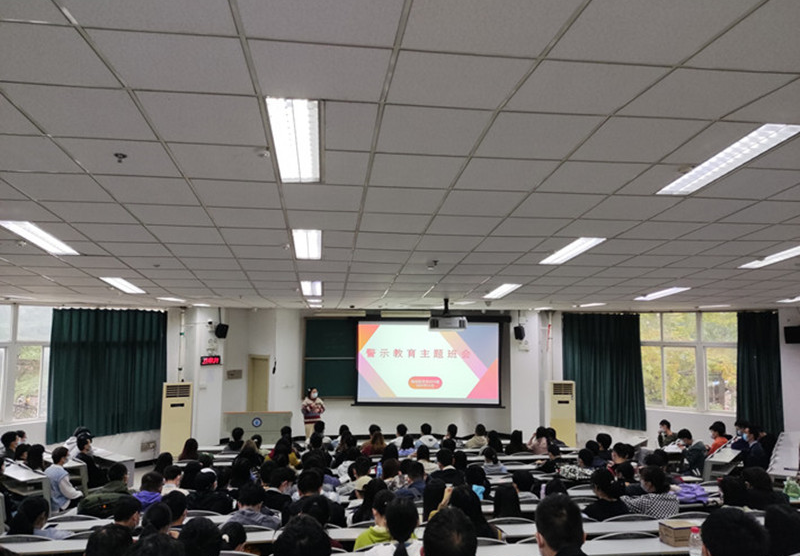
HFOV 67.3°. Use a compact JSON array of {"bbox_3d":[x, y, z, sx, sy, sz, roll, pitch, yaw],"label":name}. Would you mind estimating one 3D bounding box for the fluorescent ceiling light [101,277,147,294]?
[{"bbox_3d":[-3.593,0.079,7.845,0.300,0.080,1.200,1,-11,-7],"label":"fluorescent ceiling light"}]

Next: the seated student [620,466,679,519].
[{"bbox_3d":[2.270,2.275,5.450,0.520,1.190,0.740,2,-5,-22],"label":"seated student"}]

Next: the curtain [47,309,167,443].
[{"bbox_3d":[-5.591,1.822,11.610,0.150,2.450,2.238,-4,-6,40],"label":"curtain"}]

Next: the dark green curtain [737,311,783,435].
[{"bbox_3d":[7.180,1.970,12.050,0.820,2.560,0.160,-3,-6,36],"label":"dark green curtain"}]

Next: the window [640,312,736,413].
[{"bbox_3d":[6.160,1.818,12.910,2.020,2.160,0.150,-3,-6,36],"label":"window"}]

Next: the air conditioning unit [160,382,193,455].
[{"bbox_3d":[-4.920,3.193,13.270,0.600,1.760,0.380,3,-5,-30],"label":"air conditioning unit"}]

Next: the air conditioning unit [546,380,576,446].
[{"bbox_3d":[3.360,3.041,12.553,0.550,1.760,0.360,0,-5,0],"label":"air conditioning unit"}]

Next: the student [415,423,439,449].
[{"bbox_3d":[0.507,3.375,11.500,0.500,1.180,0.720,1,-5,-6],"label":"student"}]

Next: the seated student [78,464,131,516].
[{"bbox_3d":[-2.719,2.353,5.716,0.520,1.220,0.650,0,-5,8],"label":"seated student"}]

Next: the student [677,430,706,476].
[{"bbox_3d":[4.980,3.212,10.300,0.800,1.180,0.500,-3,-6,35],"label":"student"}]

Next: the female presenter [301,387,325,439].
[{"bbox_3d":[-1.772,3.039,12.131,0.460,1.610,0.340,2,-5,-20],"label":"female presenter"}]

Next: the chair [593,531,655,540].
[{"bbox_3d":[1.634,2.316,4.612,0.490,0.840,0.500,1,-5,-7],"label":"chair"}]

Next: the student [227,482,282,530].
[{"bbox_3d":[-1.220,2.235,5.000,0.500,1.160,0.720,1,-5,-5],"label":"student"}]

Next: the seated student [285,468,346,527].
[{"bbox_3d":[-0.732,2.212,5.014,0.500,1.270,0.620,1,-5,-7],"label":"seated student"}]

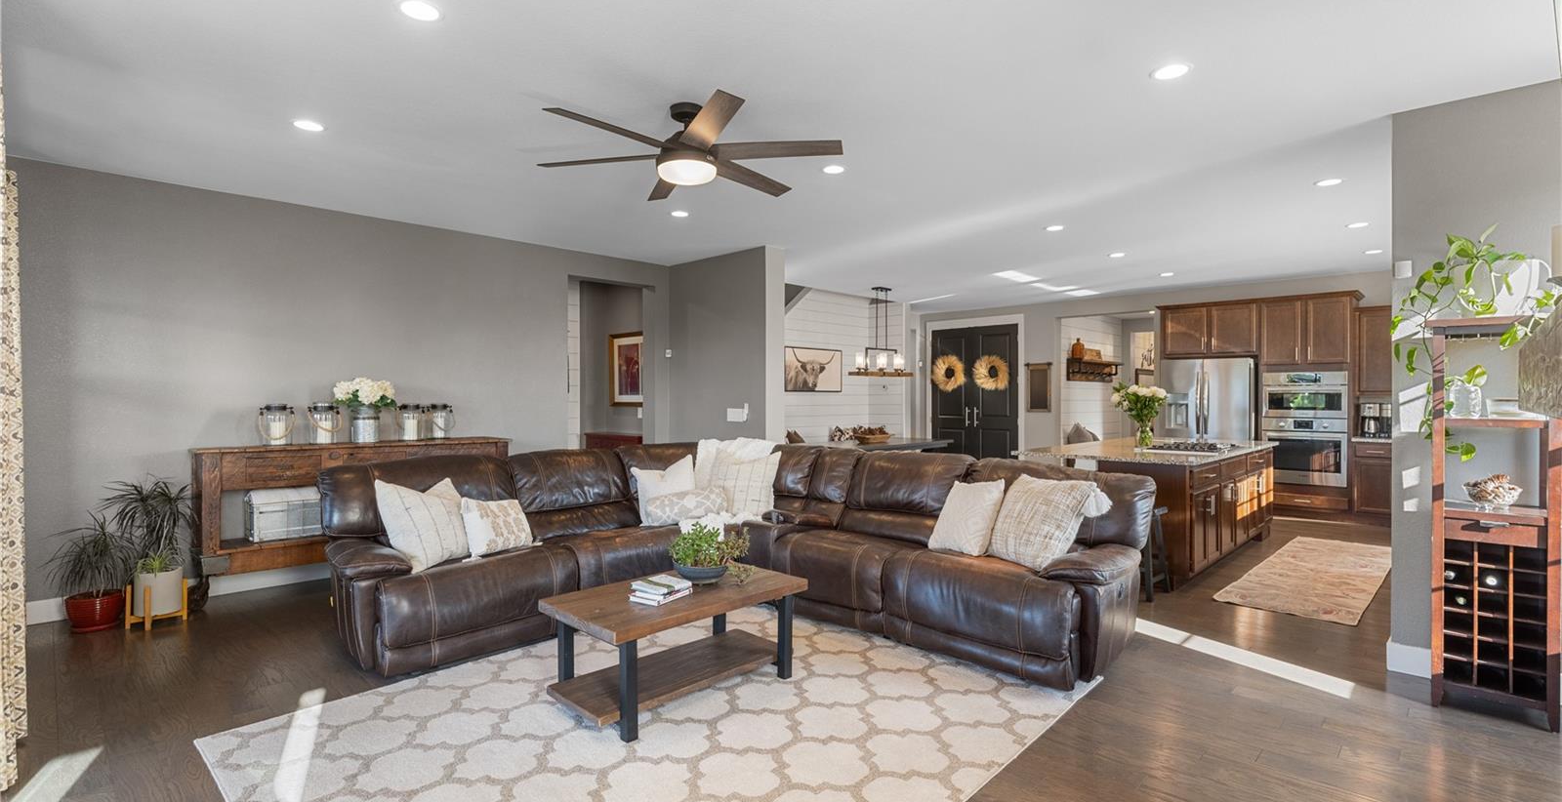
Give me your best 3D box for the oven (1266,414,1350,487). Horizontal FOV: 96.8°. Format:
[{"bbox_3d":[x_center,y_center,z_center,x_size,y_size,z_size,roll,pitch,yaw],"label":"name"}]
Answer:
[{"bbox_3d":[6.080,0.567,8.000,0.762,0.743,0.607,0,0,44],"label":"oven"}]

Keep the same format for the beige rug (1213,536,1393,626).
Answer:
[{"bbox_3d":[4.248,1.327,5.466,2.966,0.012,0.762,0,0,-44],"label":"beige rug"}]

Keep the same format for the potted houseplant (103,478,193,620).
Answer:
[{"bbox_3d":[-3.784,0.885,4.150,0.390,0.840,0.400,0,0,44],"label":"potted houseplant"}]

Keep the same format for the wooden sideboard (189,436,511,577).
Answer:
[{"bbox_3d":[-3.062,0.820,5.128,0.519,1.008,1.955,0,0,44],"label":"wooden sideboard"}]

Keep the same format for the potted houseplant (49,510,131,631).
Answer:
[{"bbox_3d":[-4.074,0.989,4.062,0.418,0.674,0.418,0,0,44],"label":"potted houseplant"}]

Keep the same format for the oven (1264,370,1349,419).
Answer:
[{"bbox_3d":[5.981,-0.061,7.877,0.750,0.500,0.550,0,0,44],"label":"oven"}]

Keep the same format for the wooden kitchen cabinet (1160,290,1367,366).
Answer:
[{"bbox_3d":[5.719,-0.789,8.375,2.015,0.824,0.654,0,0,44],"label":"wooden kitchen cabinet"}]

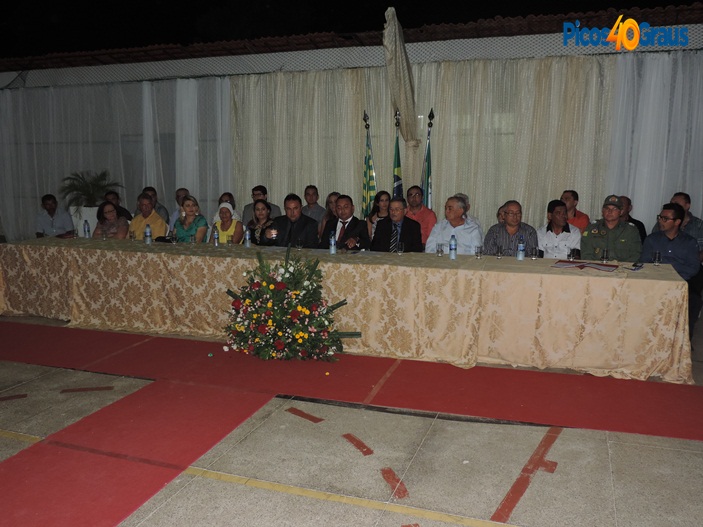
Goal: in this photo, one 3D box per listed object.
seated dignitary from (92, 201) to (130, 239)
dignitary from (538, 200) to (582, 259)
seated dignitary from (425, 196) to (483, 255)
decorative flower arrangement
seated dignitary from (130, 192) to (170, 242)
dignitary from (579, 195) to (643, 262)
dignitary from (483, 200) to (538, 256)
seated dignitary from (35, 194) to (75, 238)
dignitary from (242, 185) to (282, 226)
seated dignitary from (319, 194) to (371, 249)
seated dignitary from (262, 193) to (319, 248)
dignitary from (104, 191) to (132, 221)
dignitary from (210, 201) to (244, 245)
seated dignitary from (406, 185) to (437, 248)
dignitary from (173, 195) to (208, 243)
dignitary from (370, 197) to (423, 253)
[{"bbox_3d":[-2.770,-0.115,6.891,0.470,1.200,0.760,2,9,7],"label":"seated dignitary"},{"bbox_3d":[1.840,0.066,5.508,0.480,1.261,0.760,3,10,18],"label":"dignitary"},{"bbox_3d":[0.914,0.018,5.759,0.550,1.275,0.780,3,10,20],"label":"seated dignitary"},{"bbox_3d":[-0.483,0.323,5.132,1.120,0.910,0.440,3,9,15],"label":"decorative flower arrangement"},{"bbox_3d":[-2.301,-0.130,6.756,0.480,1.280,0.760,2,9,7],"label":"seated dignitary"},{"bbox_3d":[2.308,0.074,5.480,0.560,1.350,0.760,3,9,15],"label":"dignitary"},{"bbox_3d":[1.444,0.059,5.598,0.520,1.246,0.760,3,10,17],"label":"dignitary"},{"bbox_3d":[-3.596,-0.200,7.281,0.500,1.223,0.740,0,9,-2],"label":"seated dignitary"},{"bbox_3d":[-1.172,-0.278,7.440,0.520,1.325,0.760,2,9,15],"label":"dignitary"},{"bbox_3d":[-0.115,-0.026,6.151,0.530,1.300,0.760,3,9,15],"label":"seated dignitary"},{"bbox_3d":[-0.657,-0.063,6.246,0.560,1.281,0.800,2,9,12],"label":"seated dignitary"},{"bbox_3d":[-3.063,-0.282,7.768,0.470,1.260,0.760,2,9,7],"label":"dignitary"},{"bbox_3d":[-1.423,-0.075,6.576,0.470,1.200,0.740,2,9,14],"label":"dignitary"},{"bbox_3d":[0.676,-0.143,6.728,0.490,1.370,0.760,3,9,15],"label":"seated dignitary"},{"bbox_3d":[-1.866,-0.118,6.718,0.480,1.239,0.740,3,10,18],"label":"dignitary"},{"bbox_3d":[0.412,0.011,6.007,0.530,1.280,0.760,3,9,15],"label":"dignitary"}]

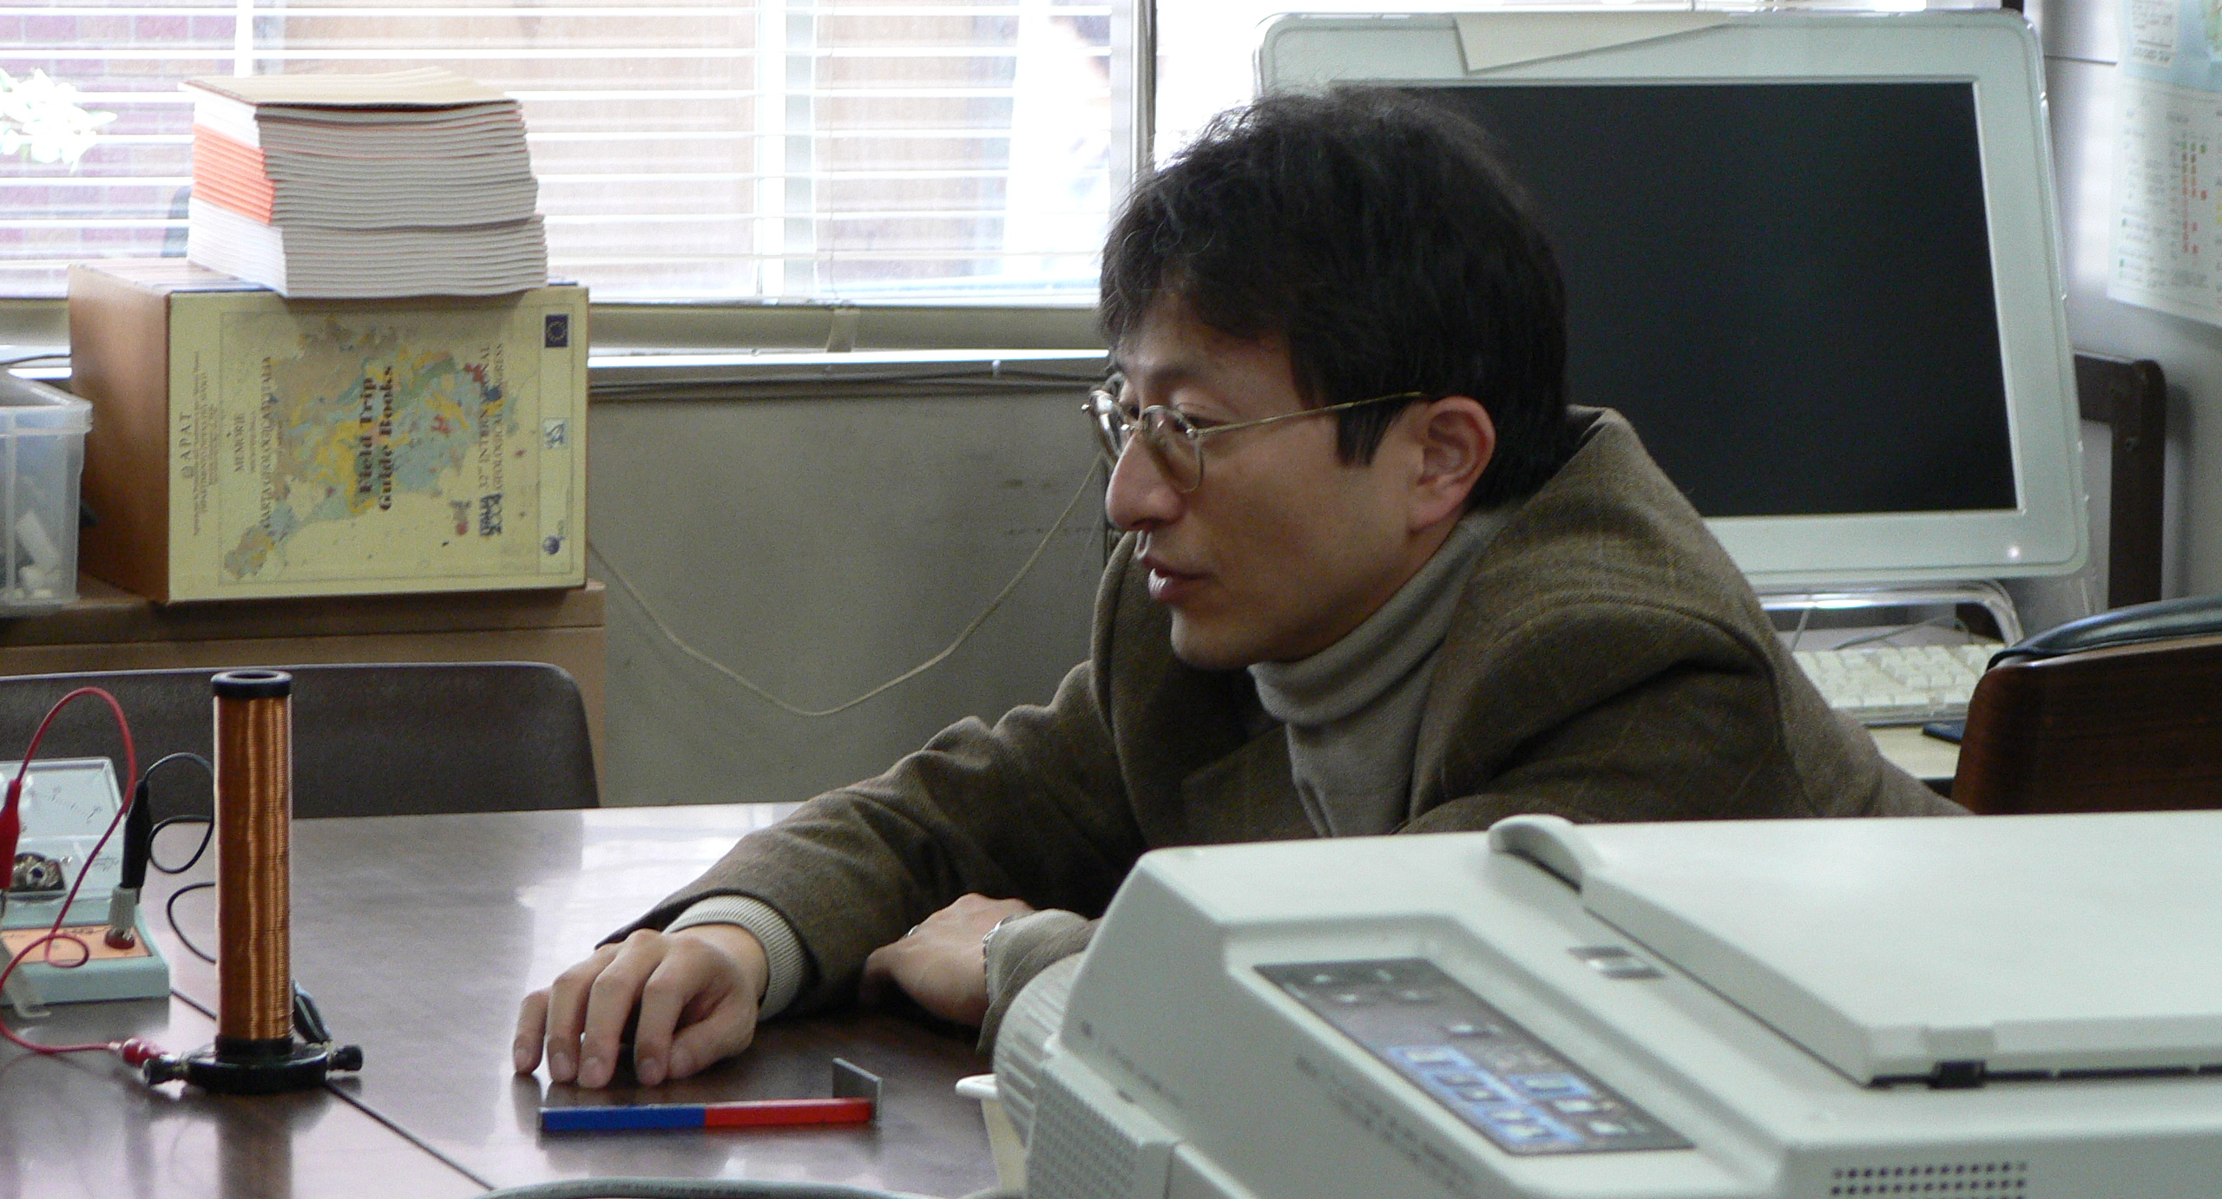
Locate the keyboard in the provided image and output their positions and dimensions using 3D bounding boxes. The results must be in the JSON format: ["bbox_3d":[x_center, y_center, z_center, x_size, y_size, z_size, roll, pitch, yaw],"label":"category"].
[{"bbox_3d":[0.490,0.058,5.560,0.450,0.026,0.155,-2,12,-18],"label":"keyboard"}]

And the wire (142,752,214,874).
[{"bbox_3d":[-0.465,0.107,3.970,0.040,0.062,0.040,-2,8,-18],"label":"wire"}]

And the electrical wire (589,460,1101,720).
[{"bbox_3d":[-0.202,-0.007,6.030,0.410,0.190,0.020,-2,8,-18],"label":"electrical wire"}]

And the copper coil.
[{"bbox_3d":[-0.406,0.125,3.770,0.038,0.177,0.038,1,7,0],"label":"copper coil"}]

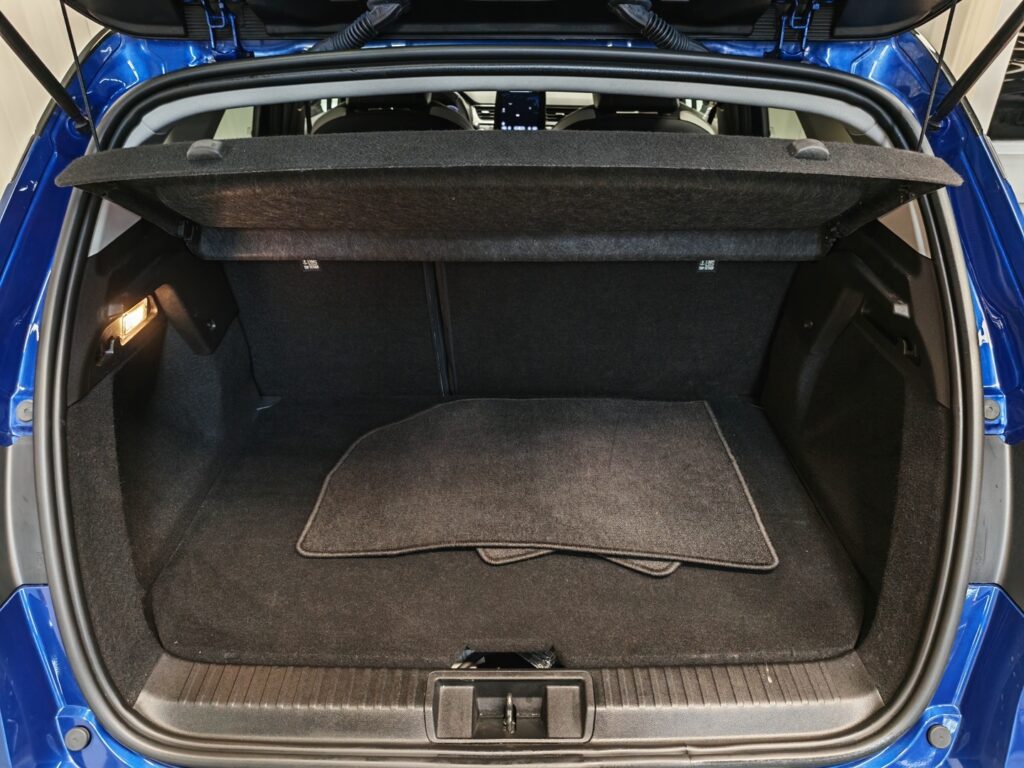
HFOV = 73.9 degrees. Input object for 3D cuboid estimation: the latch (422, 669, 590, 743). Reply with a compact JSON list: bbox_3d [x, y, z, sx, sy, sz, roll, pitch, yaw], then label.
[{"bbox_3d":[-0.002,0.395,0.828,0.200,0.052,0.068,0,31,0],"label":"latch"}]

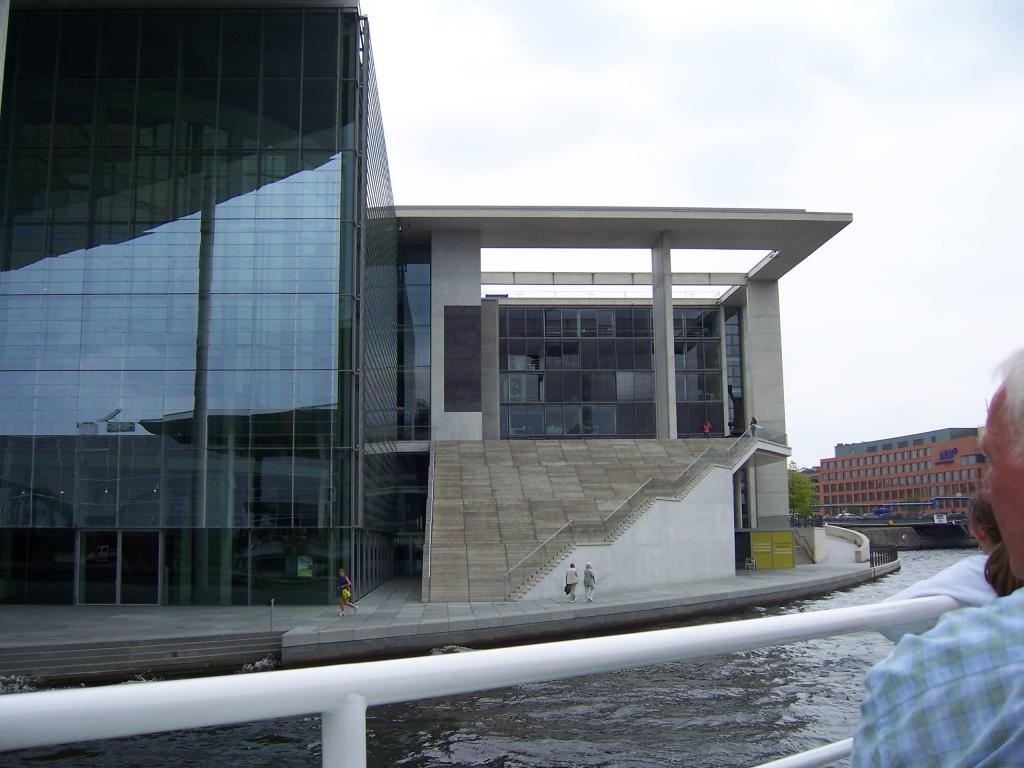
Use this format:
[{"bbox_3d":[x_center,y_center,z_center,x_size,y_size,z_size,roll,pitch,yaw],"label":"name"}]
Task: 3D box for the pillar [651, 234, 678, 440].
[{"bbox_3d":[12.700,-3.730,89.220,0.680,17.180,5.000,0,-8,-4],"label":"pillar"}]

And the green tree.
[{"bbox_3d":[36.530,13.670,136.000,4.000,7.200,4.000,0,-8,-4],"label":"green tree"}]

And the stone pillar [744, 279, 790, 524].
[{"bbox_3d":[24.940,1.820,103.590,2.990,24.380,0.800,0,-8,-4],"label":"stone pillar"}]

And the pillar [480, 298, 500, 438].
[{"bbox_3d":[-2.300,-1.270,109.990,2.120,15.580,1.200,0,-8,-4],"label":"pillar"}]

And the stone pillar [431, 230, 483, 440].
[{"bbox_3d":[-4.480,-3.920,86.540,4.040,17.180,1.600,0,-8,-4],"label":"stone pillar"}]

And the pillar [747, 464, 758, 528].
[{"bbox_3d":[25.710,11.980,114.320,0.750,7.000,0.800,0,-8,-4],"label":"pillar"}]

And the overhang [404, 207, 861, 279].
[{"bbox_3d":[8.310,-11.960,95.050,37.300,1.000,21.700,0,-8,-4],"label":"overhang"}]

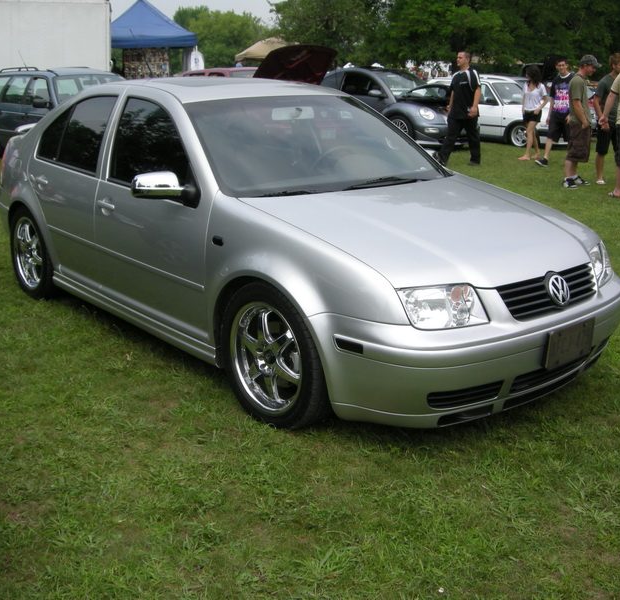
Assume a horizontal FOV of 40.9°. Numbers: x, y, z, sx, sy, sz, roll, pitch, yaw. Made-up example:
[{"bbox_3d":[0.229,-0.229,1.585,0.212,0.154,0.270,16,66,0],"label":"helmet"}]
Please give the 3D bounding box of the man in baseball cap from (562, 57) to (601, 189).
[{"bbox_3d":[3.604,-2.368,11.027,0.460,1.730,0.500,5,17,17],"label":"man in baseball cap"}]

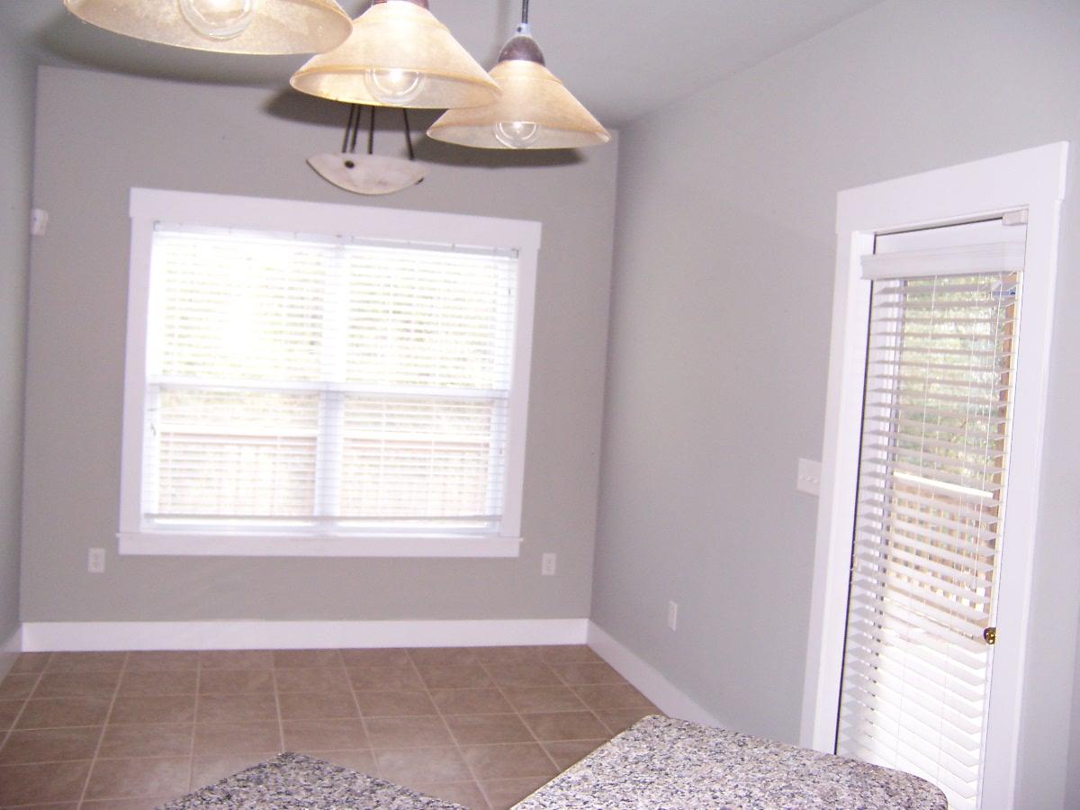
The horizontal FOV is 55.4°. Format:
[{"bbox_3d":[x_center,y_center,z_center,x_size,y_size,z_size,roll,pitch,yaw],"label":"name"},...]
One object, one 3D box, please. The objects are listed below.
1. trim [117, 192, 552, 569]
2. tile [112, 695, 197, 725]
[{"bbox_3d":[-1.019,-0.114,5.199,1.998,1.756,0.110,3,3,-17],"label":"trim"},{"bbox_3d":[-1.586,1.258,4.225,0.330,0.010,0.330,3,3,-17],"label":"tile"}]

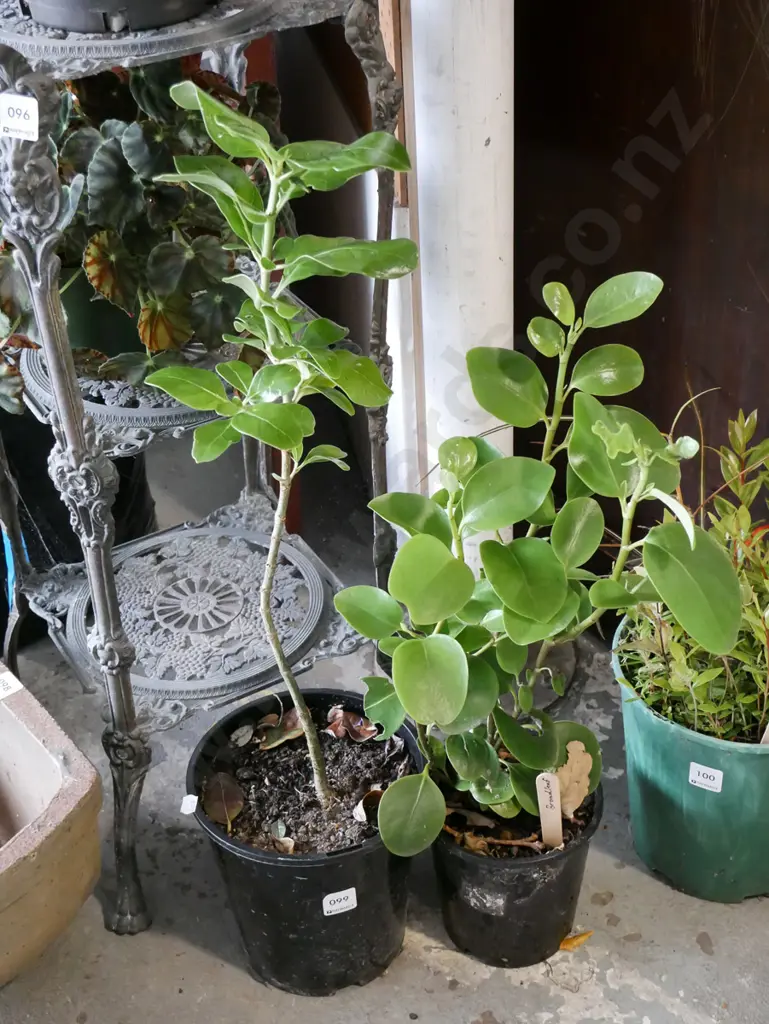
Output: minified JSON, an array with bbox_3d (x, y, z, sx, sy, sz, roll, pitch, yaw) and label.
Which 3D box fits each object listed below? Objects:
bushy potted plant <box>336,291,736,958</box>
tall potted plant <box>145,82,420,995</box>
[{"bbox_3d":[0.162,0.152,1.438,0.420,0.810,0.350,-3,33,0],"label":"bushy potted plant"},{"bbox_3d":[-0.094,0.077,1.386,0.290,1.016,0.290,-3,33,0],"label":"tall potted plant"}]

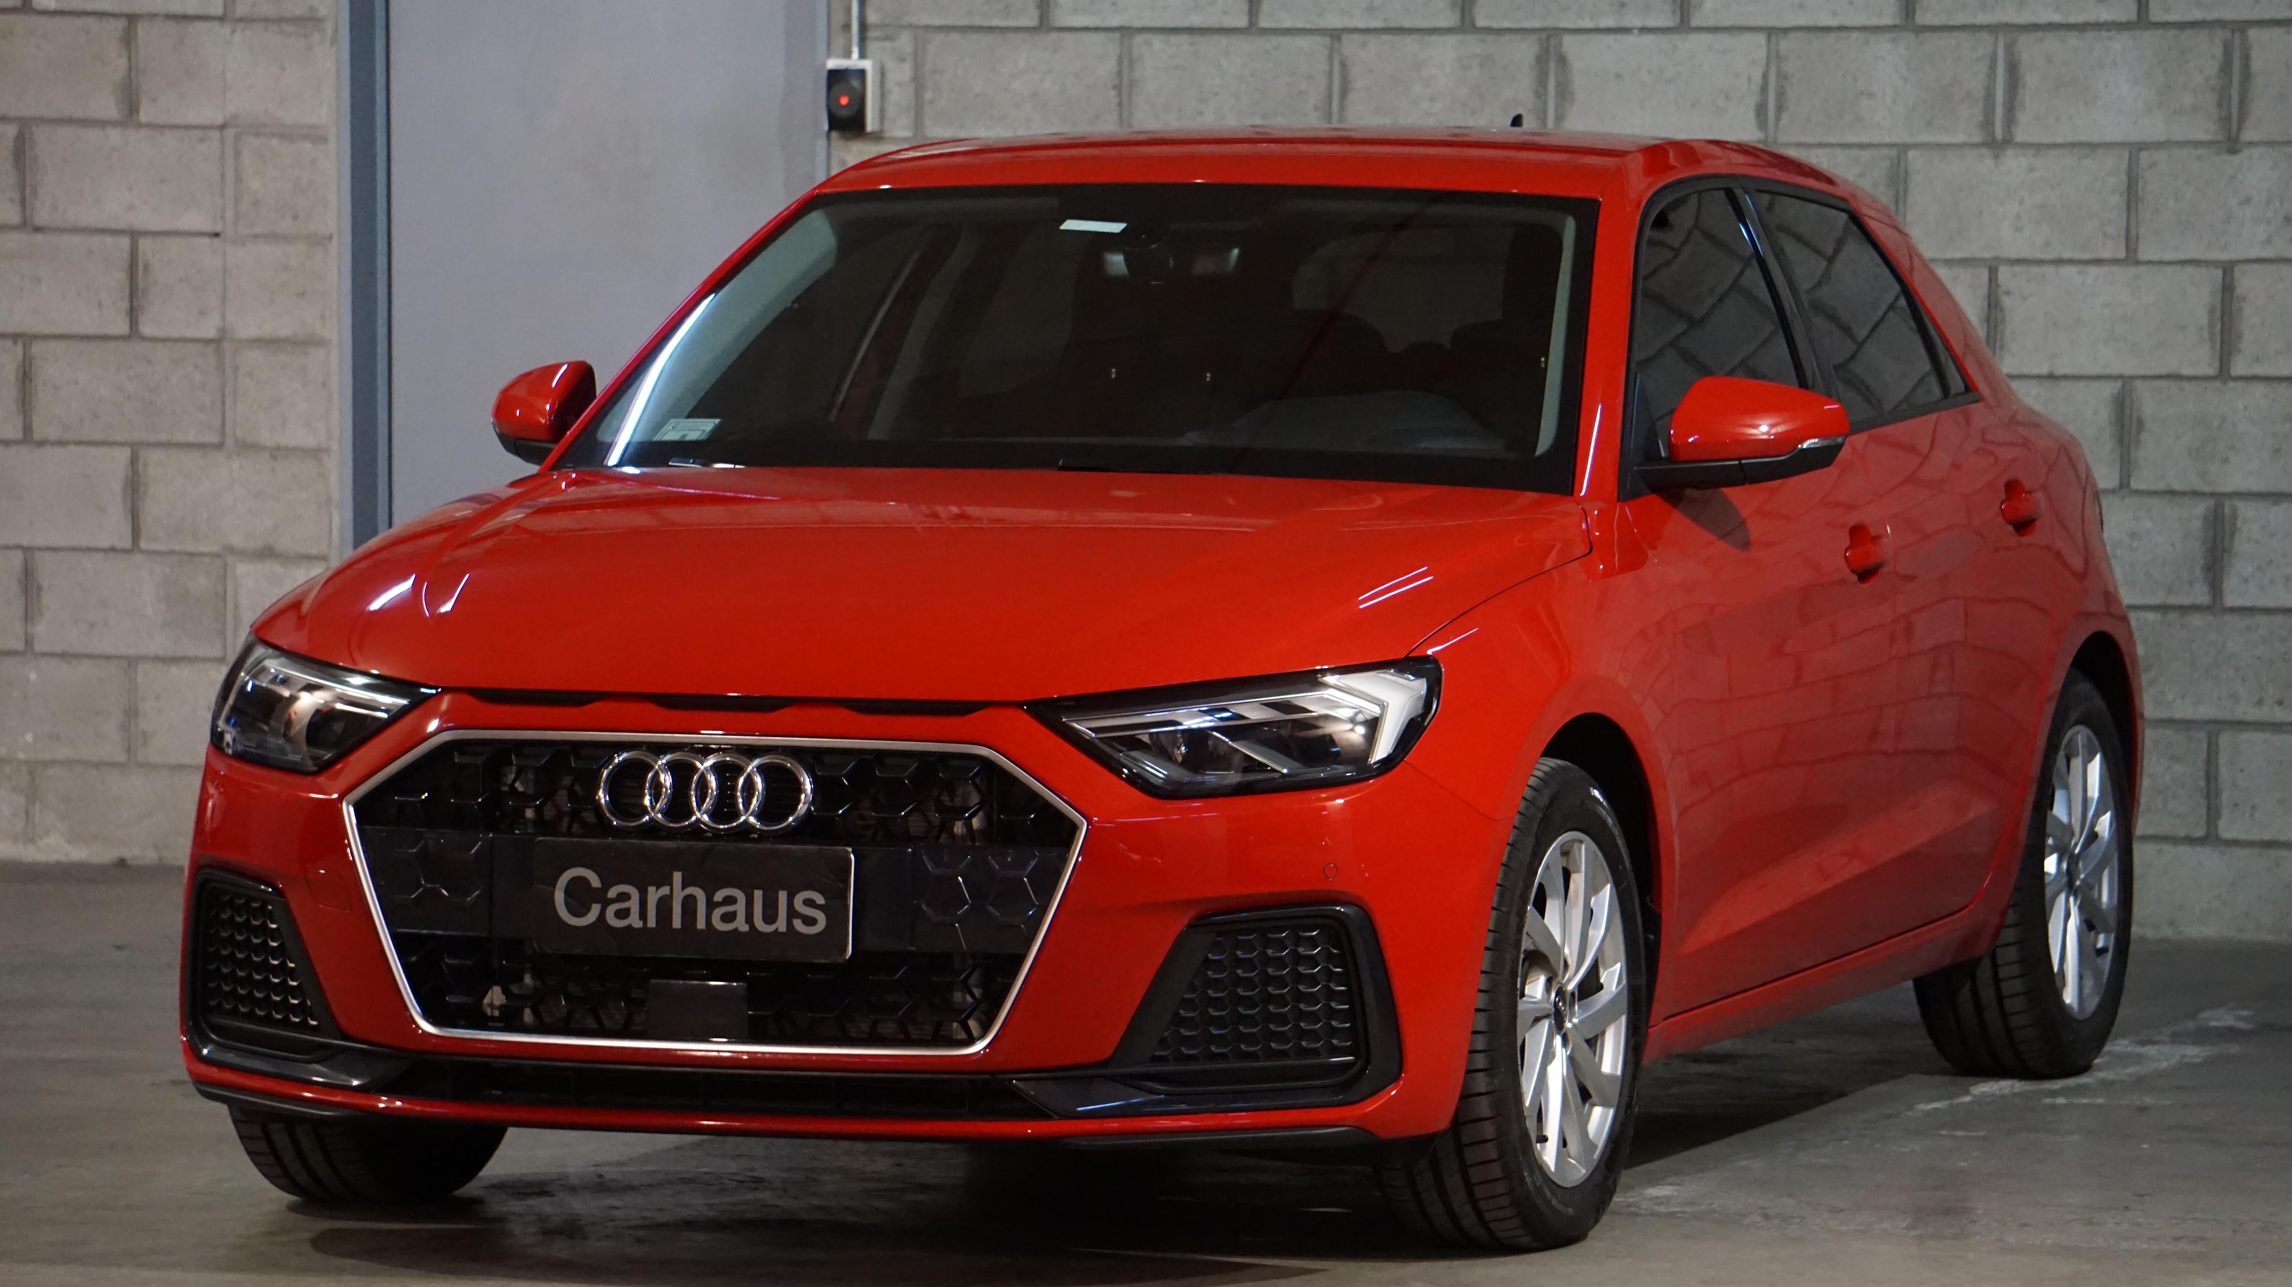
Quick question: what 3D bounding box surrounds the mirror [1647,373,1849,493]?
[{"bbox_3d":[0.784,-0.274,11.780,0.210,0.160,0.240,1,3,20],"label":"mirror"}]

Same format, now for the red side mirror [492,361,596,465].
[{"bbox_3d":[-0.860,-0.315,12.375,0.210,0.160,0.240,1,3,20],"label":"red side mirror"}]

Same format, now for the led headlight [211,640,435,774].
[{"bbox_3d":[-0.996,0.077,11.205,0.420,0.172,0.380,1,3,20],"label":"led headlight"}]

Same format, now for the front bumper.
[{"bbox_3d":[-0.461,0.322,10.960,1.710,0.535,0.480,1,3,20],"label":"front bumper"}]

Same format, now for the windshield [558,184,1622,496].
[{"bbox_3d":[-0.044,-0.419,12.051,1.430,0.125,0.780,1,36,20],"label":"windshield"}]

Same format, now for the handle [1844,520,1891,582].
[{"bbox_3d":[0.998,-0.128,12.413,0.045,0.070,0.185,1,3,20],"label":"handle"}]

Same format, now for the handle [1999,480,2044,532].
[{"bbox_3d":[1.288,-0.201,13.186,0.045,0.070,0.185,1,3,20],"label":"handle"}]

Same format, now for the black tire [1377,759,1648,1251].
[{"bbox_3d":[0.442,0.452,11.212,0.205,0.617,0.622,1,3,20],"label":"black tire"}]

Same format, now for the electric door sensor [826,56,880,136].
[{"bbox_3d":[-0.539,-1.004,16.474,0.088,0.130,0.060,2,3,19],"label":"electric door sensor"}]

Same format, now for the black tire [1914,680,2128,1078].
[{"bbox_3d":[1.323,0.343,13.621,0.205,0.617,0.622,1,3,20],"label":"black tire"}]

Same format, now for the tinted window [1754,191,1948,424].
[{"bbox_3d":[1.006,-0.476,12.842,0.080,0.373,0.720,-28,-7,19],"label":"tinted window"}]

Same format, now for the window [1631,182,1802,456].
[{"bbox_3d":[0.746,-0.424,12.128,0.080,0.427,1.000,-26,-6,19],"label":"window"}]

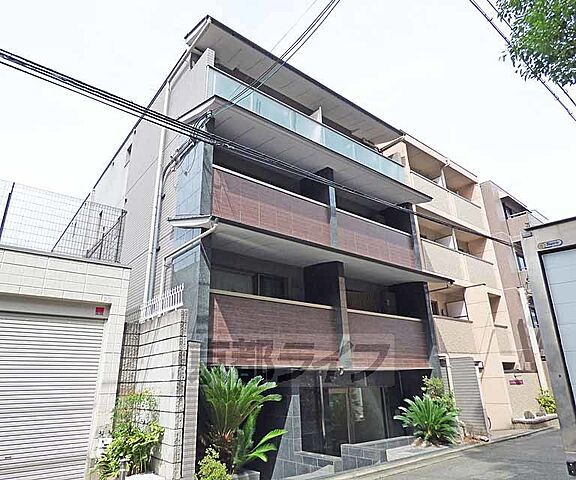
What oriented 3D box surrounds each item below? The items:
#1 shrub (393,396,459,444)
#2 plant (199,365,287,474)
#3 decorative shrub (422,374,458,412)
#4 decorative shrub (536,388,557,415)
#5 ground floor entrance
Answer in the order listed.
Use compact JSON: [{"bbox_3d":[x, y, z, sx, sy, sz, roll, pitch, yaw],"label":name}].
[{"bbox_3d":[3.409,4.414,8.500,1.400,1.050,1.350,14,-24,-35],"label":"shrub"},{"bbox_3d":[-0.737,2.908,5.614,1.250,1.500,1.200,14,-26,-36],"label":"plant"},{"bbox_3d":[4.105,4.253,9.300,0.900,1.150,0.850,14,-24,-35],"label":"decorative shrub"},{"bbox_3d":[9.639,5.964,12.800,0.850,0.900,0.800,14,-24,-35],"label":"decorative shrub"},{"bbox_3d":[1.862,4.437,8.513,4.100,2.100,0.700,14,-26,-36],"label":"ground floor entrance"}]

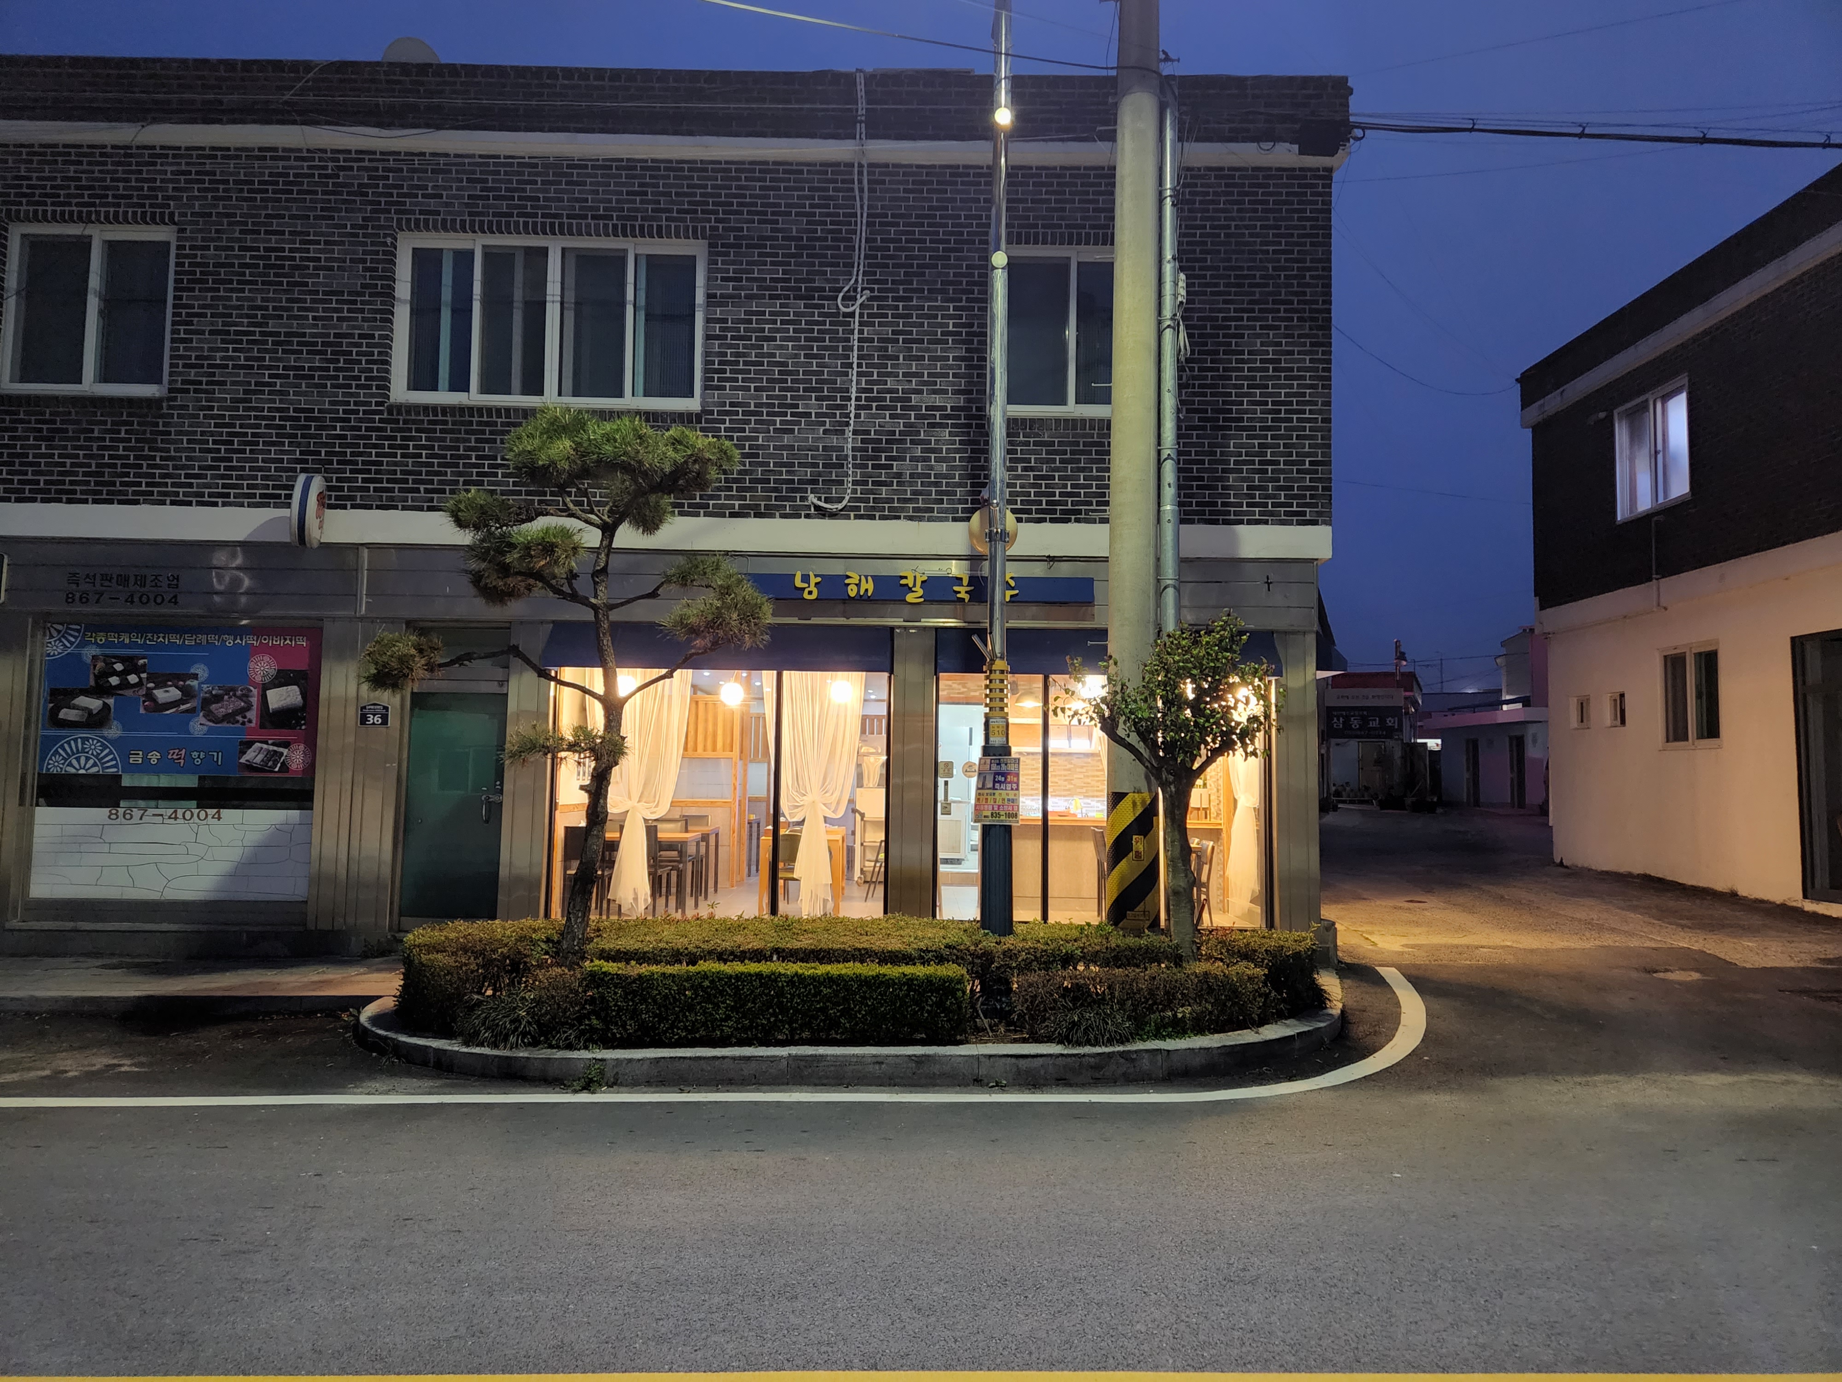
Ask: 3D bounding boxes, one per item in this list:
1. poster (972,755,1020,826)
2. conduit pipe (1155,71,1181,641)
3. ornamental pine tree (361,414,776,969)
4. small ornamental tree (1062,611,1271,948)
[{"bbox_3d":[0.479,0.623,7.656,0.293,0.426,0.030,1,-4,0],"label":"poster"},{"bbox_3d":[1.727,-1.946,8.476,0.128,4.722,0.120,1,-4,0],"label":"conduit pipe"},{"bbox_3d":[-2.160,0.106,7.407,2.480,3.712,1.900,1,-4,0],"label":"ornamental pine tree"},{"bbox_3d":[1.502,0.781,7.366,1.275,2.483,1.200,1,-4,0],"label":"small ornamental tree"}]

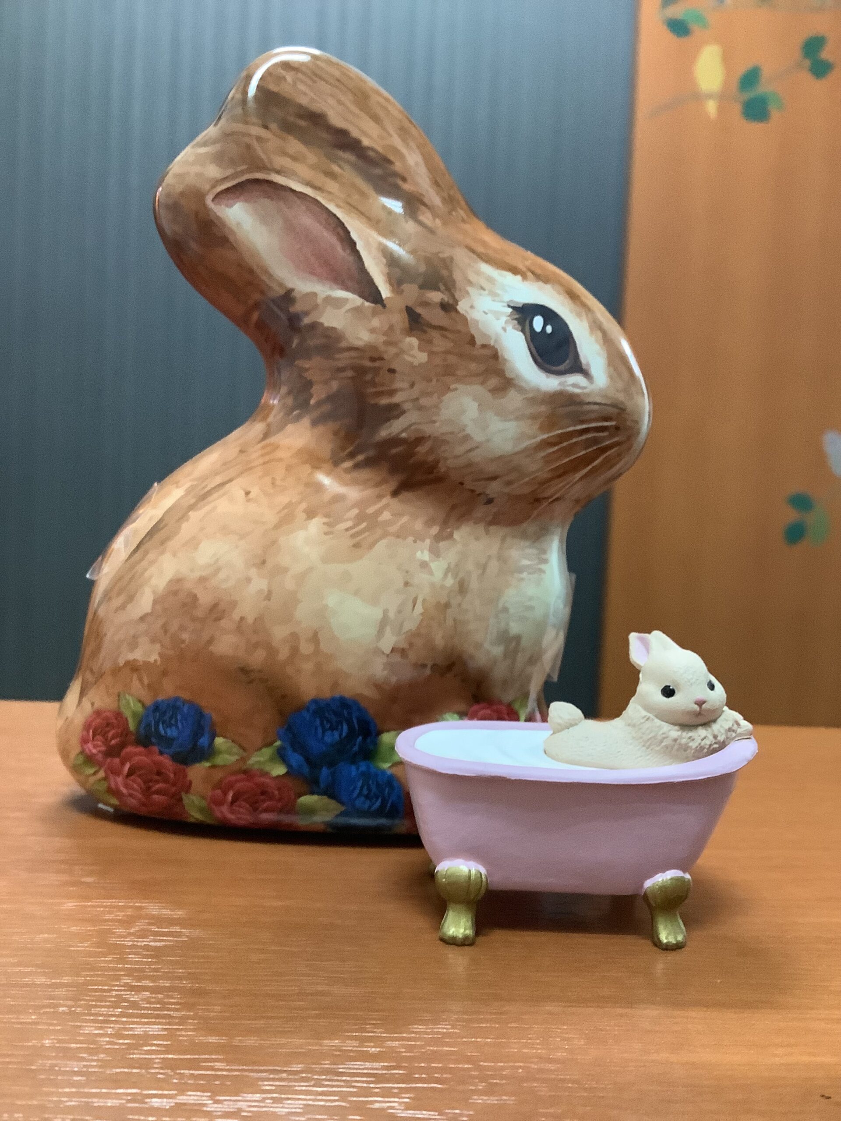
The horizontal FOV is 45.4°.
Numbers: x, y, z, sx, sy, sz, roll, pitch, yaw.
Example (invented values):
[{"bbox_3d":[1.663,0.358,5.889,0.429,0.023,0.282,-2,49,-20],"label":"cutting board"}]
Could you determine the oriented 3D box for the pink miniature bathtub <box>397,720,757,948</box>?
[{"bbox_3d":[0.023,0.040,0.150,0.054,0.025,0.032,2,4,-6],"label":"pink miniature bathtub"}]

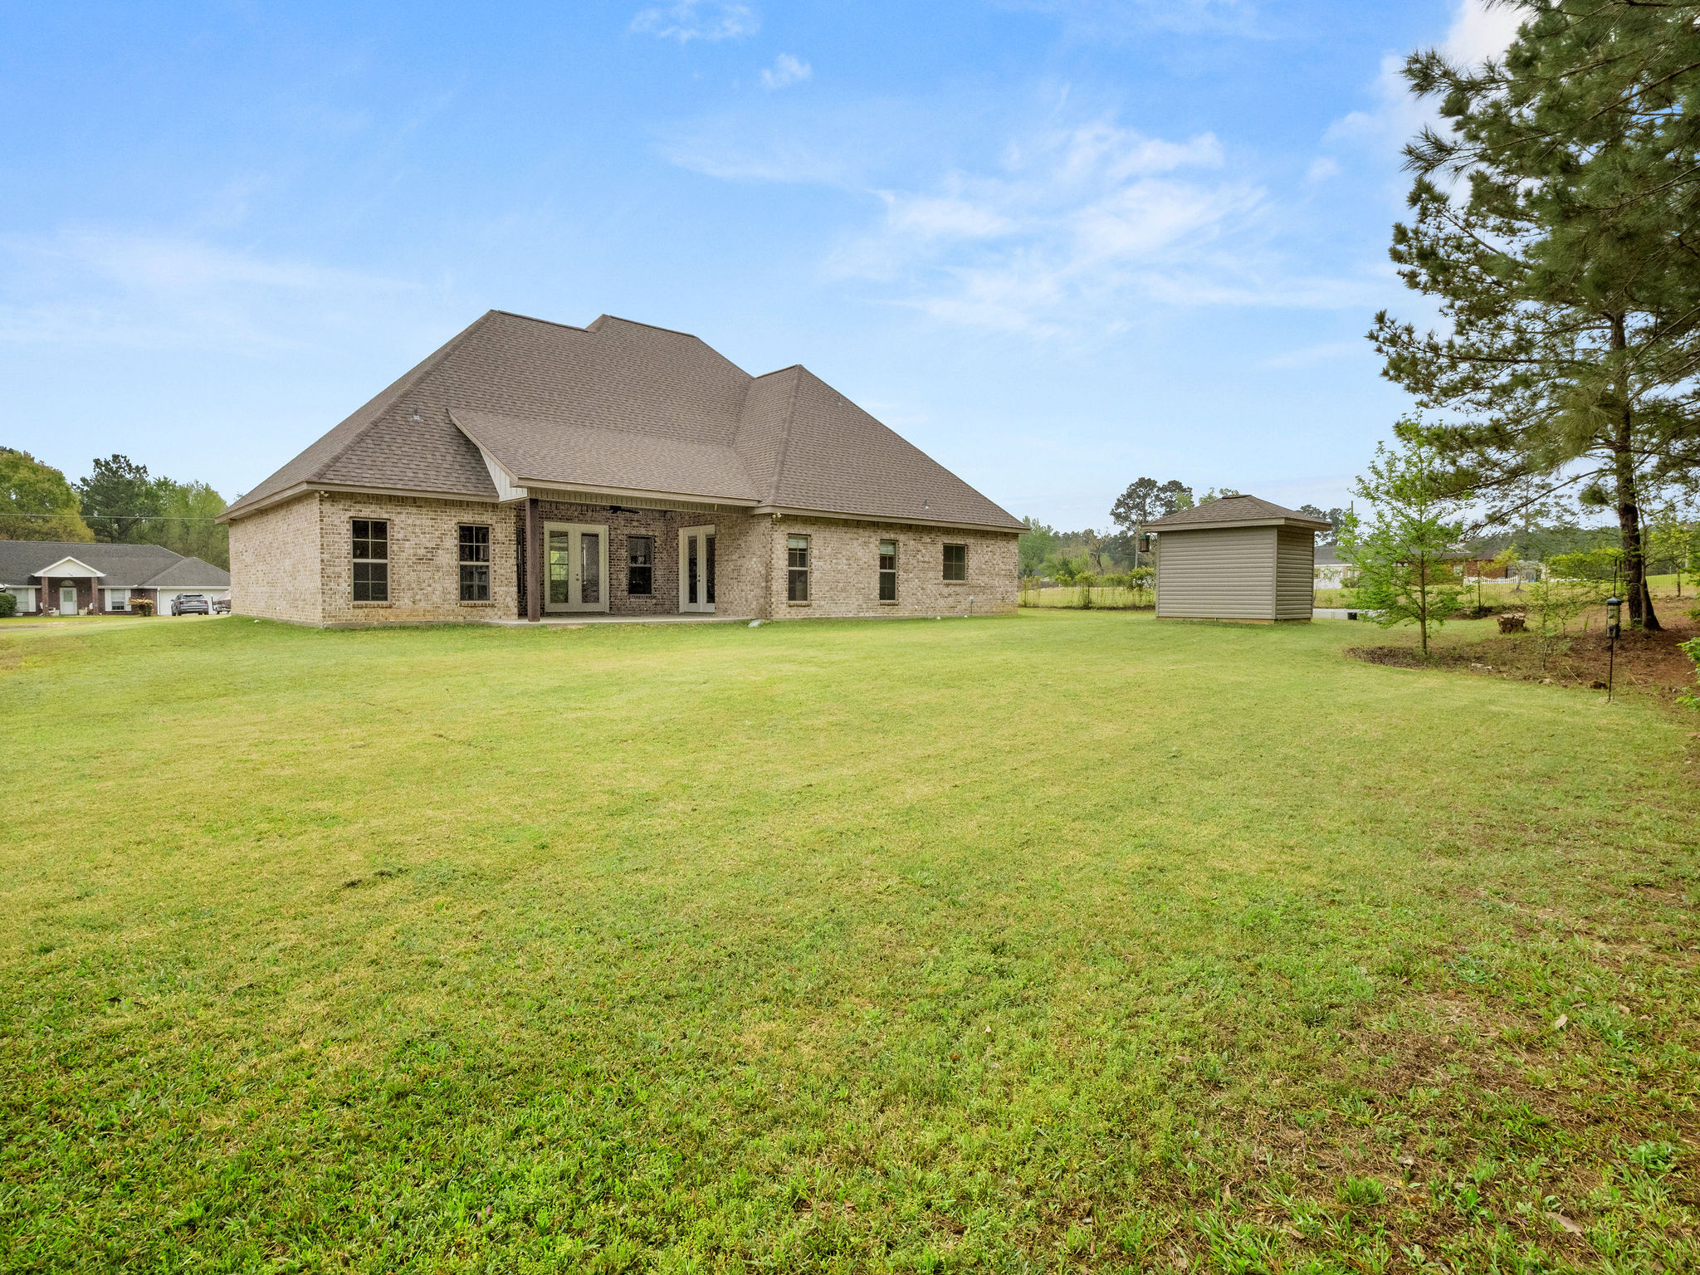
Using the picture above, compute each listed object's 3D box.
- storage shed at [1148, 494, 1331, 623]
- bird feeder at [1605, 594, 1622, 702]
[{"bbox_3d":[10.358,-2.121,23.758,3.010,3.330,3.737,-2,4,-42],"label":"storage shed"},{"bbox_3d":[7.254,0.101,8.400,0.140,1.022,0.140,0,3,0],"label":"bird feeder"}]

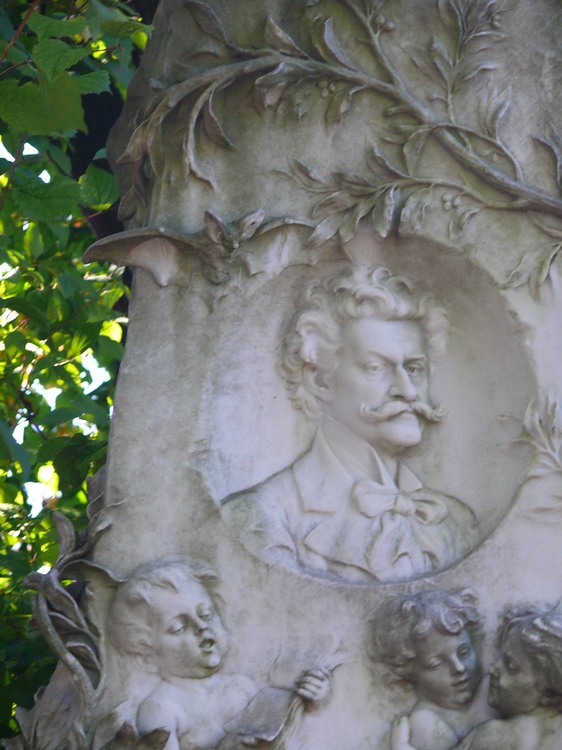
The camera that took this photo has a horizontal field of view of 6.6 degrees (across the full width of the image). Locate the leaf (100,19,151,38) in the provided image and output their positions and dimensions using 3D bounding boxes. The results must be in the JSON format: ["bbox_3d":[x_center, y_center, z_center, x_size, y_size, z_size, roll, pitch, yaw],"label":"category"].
[{"bbox_3d":[-0.245,-0.545,7.700,0.079,0.025,0.040,0,-10,0],"label":"leaf"}]

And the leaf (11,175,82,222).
[{"bbox_3d":[-0.379,-0.285,7.900,0.110,0.070,0.050,0,-10,0],"label":"leaf"}]

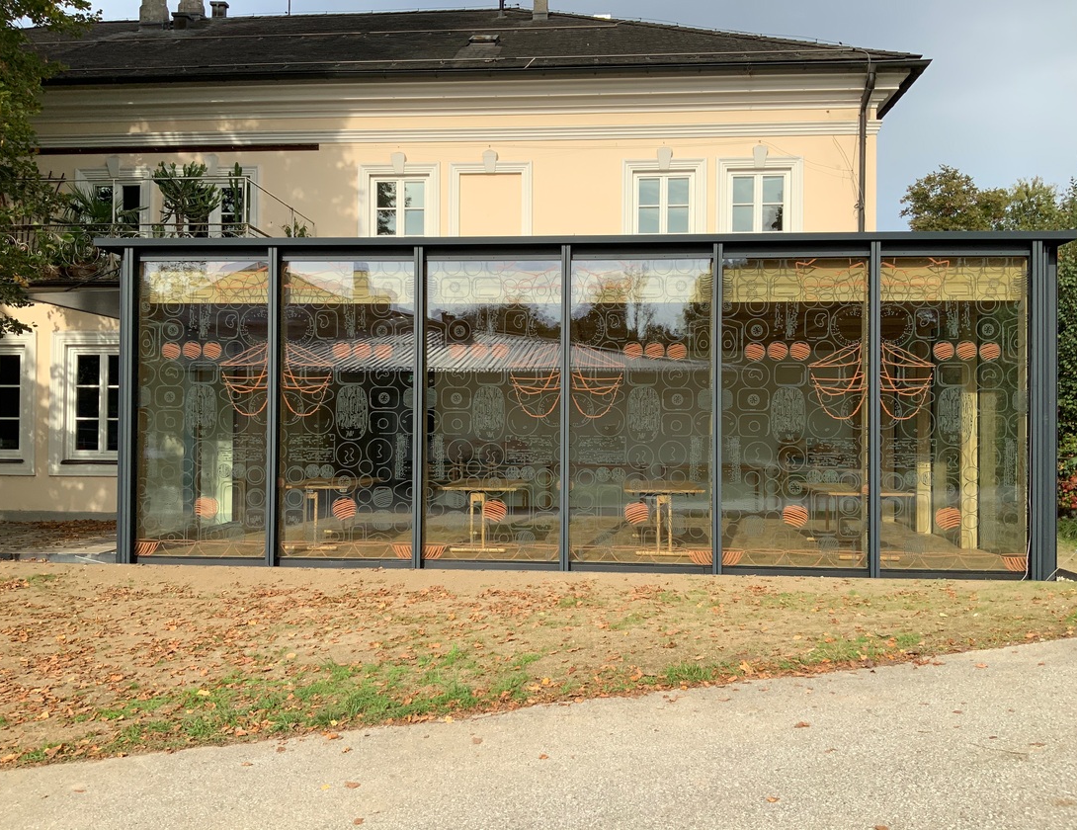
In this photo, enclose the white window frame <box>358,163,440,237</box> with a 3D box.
[{"bbox_3d":[-2.520,-3.499,16.762,1.510,2.100,0.220,0,-1,4],"label":"white window frame"}]

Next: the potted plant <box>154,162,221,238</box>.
[{"bbox_3d":[-5.530,-3.001,14.571,1.130,1.970,0.950,0,-1,4],"label":"potted plant"}]

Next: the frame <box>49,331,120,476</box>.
[{"bbox_3d":[-8.132,-0.210,17.140,1.880,2.690,0.220,0,-1,4],"label":"frame"}]

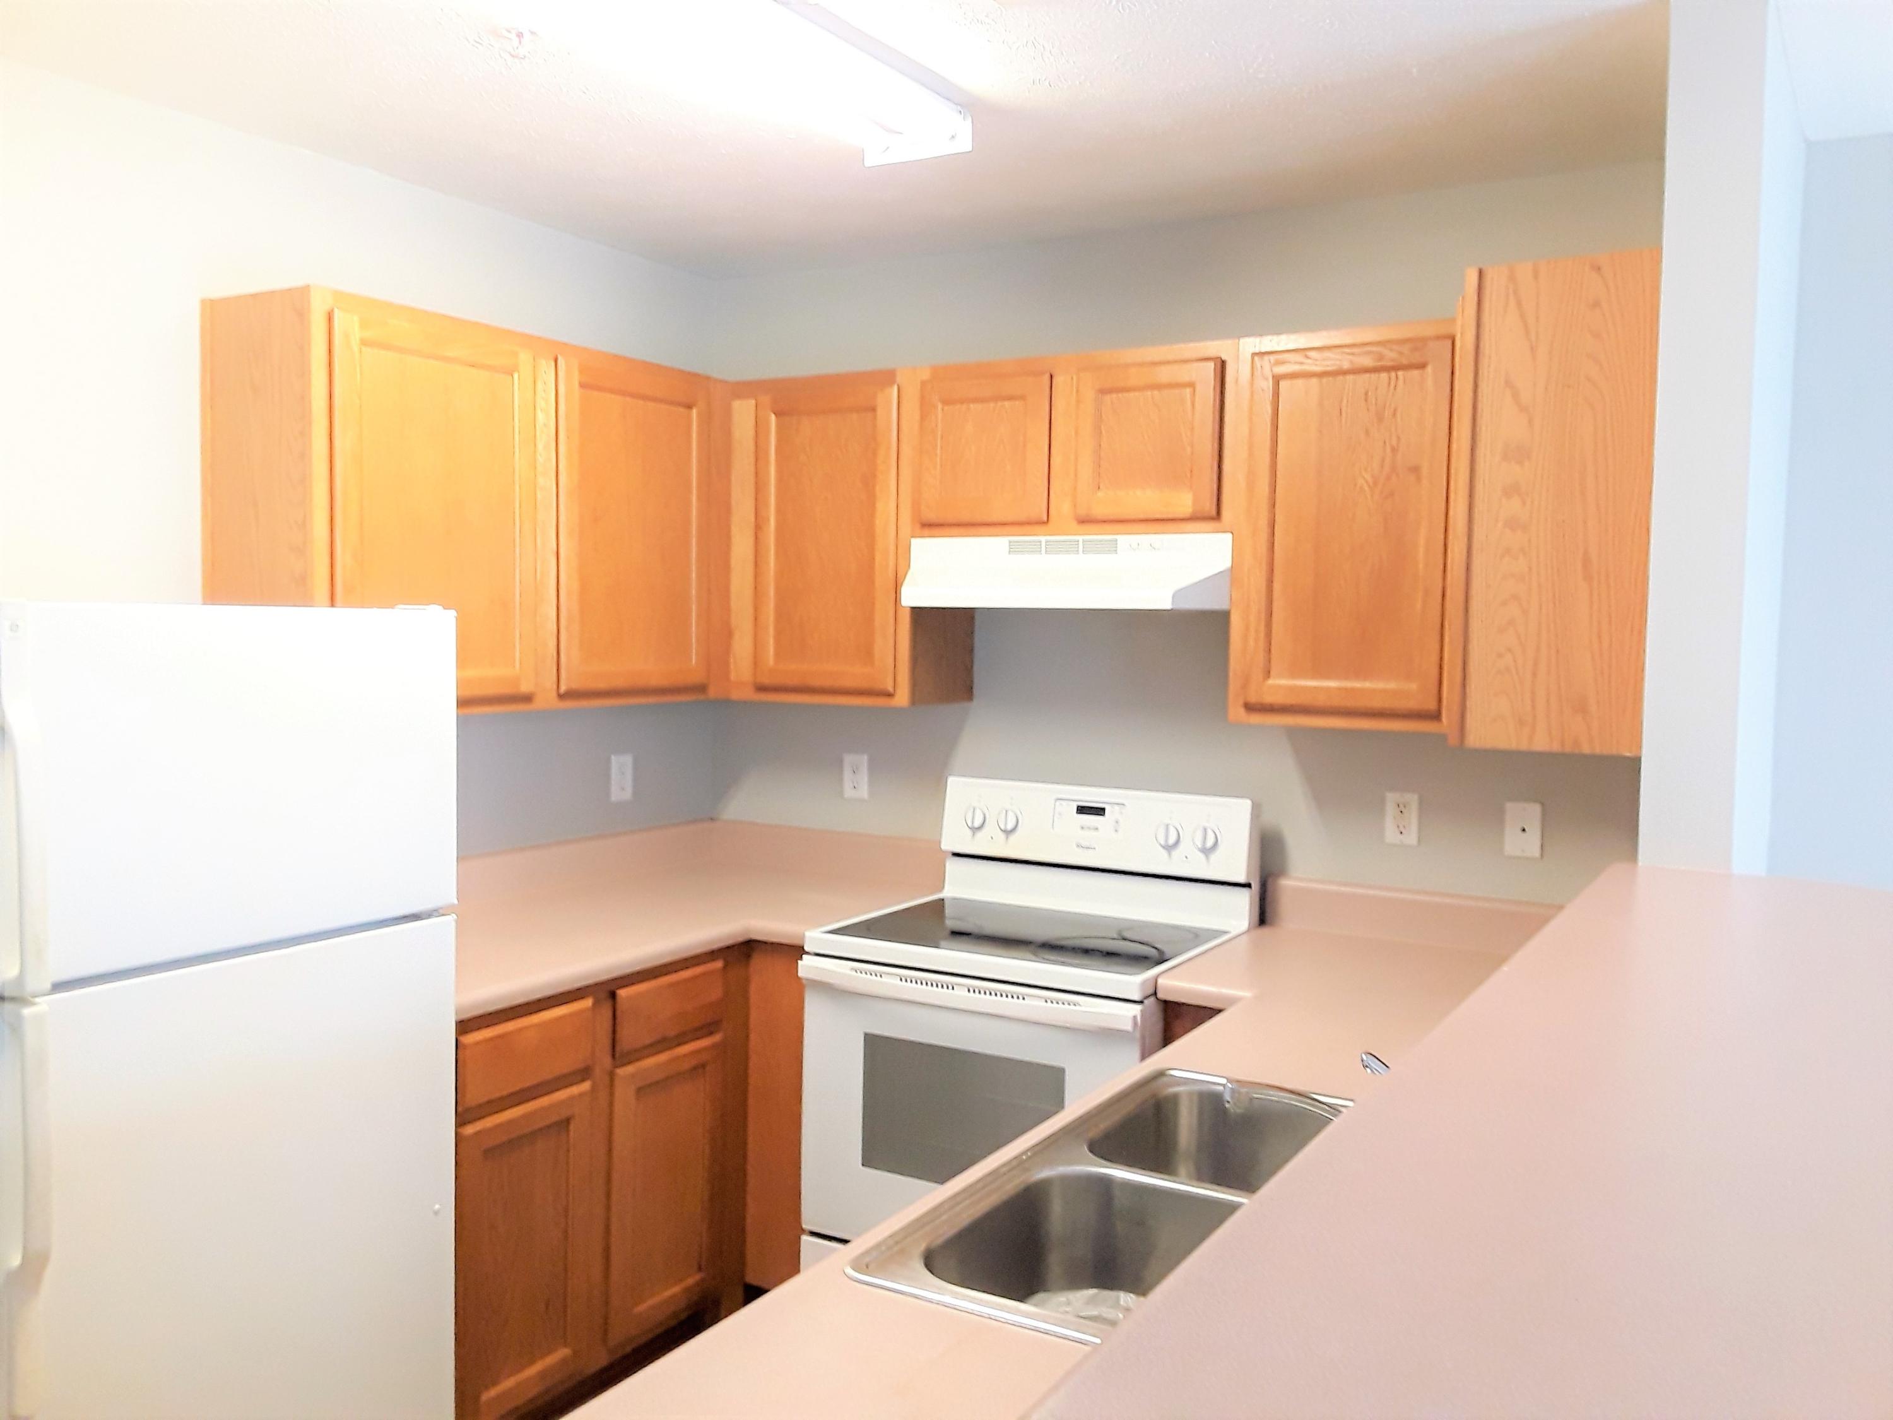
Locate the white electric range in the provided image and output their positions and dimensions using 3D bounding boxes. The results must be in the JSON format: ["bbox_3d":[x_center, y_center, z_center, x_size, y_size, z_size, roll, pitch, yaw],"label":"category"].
[{"bbox_3d":[0.185,0.786,3.163,0.762,1.195,0.680,3,4,31],"label":"white electric range"}]

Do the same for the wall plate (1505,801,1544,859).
[{"bbox_3d":[1.159,0.242,2.969,0.070,0.114,0.010,3,4,31],"label":"wall plate"}]

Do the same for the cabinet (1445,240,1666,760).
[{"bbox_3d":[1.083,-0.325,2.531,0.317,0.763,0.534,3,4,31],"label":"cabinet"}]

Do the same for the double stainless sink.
[{"bbox_3d":[0.342,0.640,1.678,0.555,0.183,0.827,3,4,31],"label":"double stainless sink"}]

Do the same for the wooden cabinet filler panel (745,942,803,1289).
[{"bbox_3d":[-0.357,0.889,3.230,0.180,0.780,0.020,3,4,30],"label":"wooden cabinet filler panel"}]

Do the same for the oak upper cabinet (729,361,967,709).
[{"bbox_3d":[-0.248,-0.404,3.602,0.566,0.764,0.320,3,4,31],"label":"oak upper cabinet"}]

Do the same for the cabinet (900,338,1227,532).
[{"bbox_3d":[0.324,-0.568,3.252,0.761,0.380,0.320,3,4,31],"label":"cabinet"}]

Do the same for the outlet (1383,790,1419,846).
[{"bbox_3d":[0.954,0.230,3.091,0.070,0.114,0.010,3,4,31],"label":"outlet"}]

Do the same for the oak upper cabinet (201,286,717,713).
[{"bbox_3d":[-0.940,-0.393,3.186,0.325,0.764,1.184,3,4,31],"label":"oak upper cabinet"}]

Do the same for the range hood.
[{"bbox_3d":[0.286,-0.298,3.210,0.761,0.157,0.450,3,4,31],"label":"range hood"}]

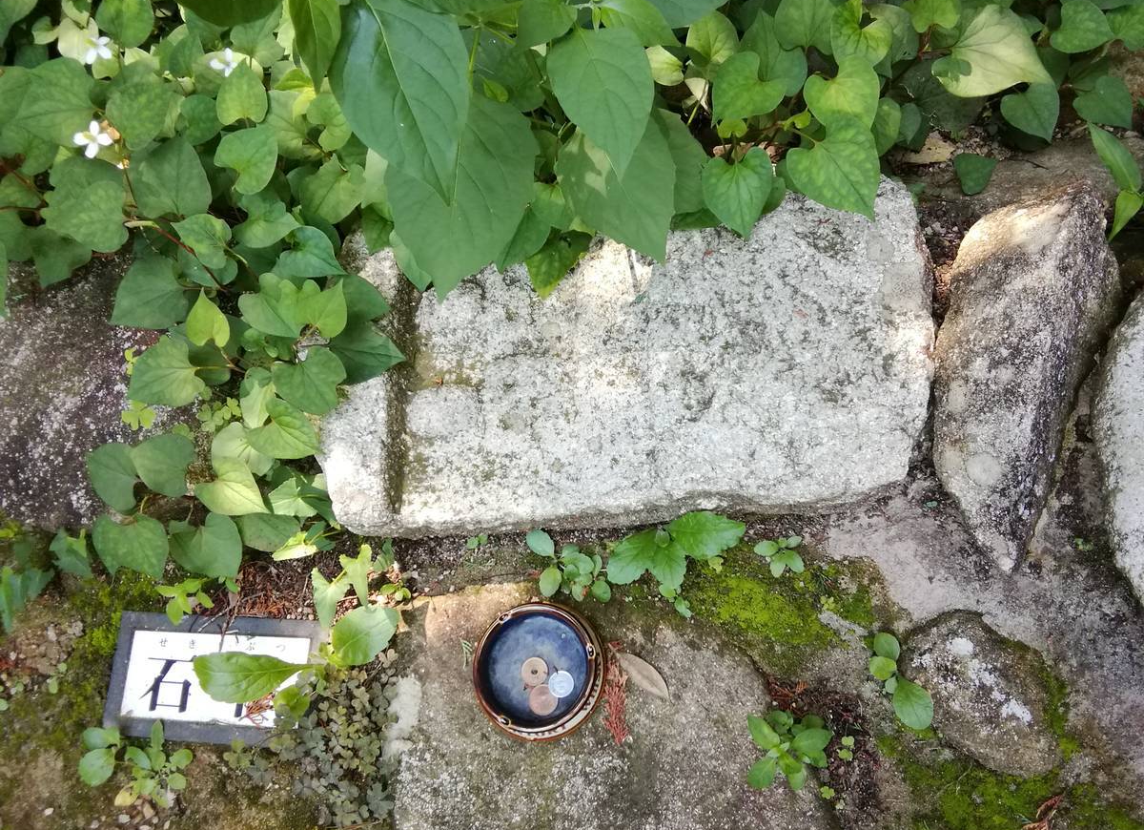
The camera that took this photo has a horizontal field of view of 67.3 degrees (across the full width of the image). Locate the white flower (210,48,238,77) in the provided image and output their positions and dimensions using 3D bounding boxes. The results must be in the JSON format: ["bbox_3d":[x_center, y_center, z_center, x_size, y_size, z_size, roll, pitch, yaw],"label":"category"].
[{"bbox_3d":[-0.311,-0.316,0.770,0.026,0.014,0.026,2,98,-12],"label":"white flower"}]

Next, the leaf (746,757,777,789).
[{"bbox_3d":[0.142,0.271,0.650,0.017,0.007,0.028,36,83,9],"label":"leaf"}]

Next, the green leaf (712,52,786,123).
[{"bbox_3d":[0.146,-0.271,0.710,0.066,0.015,0.062,-40,76,7],"label":"green leaf"}]

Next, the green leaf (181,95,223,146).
[{"bbox_3d":[-0.317,-0.253,0.740,0.043,0.012,0.051,11,79,3],"label":"green leaf"}]

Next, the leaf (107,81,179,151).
[{"bbox_3d":[-0.389,-0.271,0.780,0.060,0.015,0.069,-14,82,-5],"label":"leaf"}]

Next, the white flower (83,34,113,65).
[{"bbox_3d":[-0.411,-0.317,0.745,0.029,0.016,0.029,11,81,-1],"label":"white flower"}]

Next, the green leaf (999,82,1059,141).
[{"bbox_3d":[0.382,-0.253,0.715,0.048,0.012,0.057,-30,86,1],"label":"green leaf"}]

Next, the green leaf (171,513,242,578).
[{"bbox_3d":[-0.299,0.106,0.700,0.056,0.013,0.059,-28,79,-4],"label":"green leaf"}]

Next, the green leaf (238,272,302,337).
[{"bbox_3d":[-0.261,-0.095,0.745,0.064,0.013,0.048,42,82,4],"label":"green leaf"}]

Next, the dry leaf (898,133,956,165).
[{"bbox_3d":[0.317,-0.236,0.765,0.050,0.010,0.035,-13,72,8],"label":"dry leaf"}]

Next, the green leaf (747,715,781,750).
[{"bbox_3d":[0.144,0.238,0.645,0.016,0.007,0.031,-40,74,-7],"label":"green leaf"}]

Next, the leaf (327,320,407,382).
[{"bbox_3d":[-0.173,-0.052,0.715,0.072,0.014,0.053,12,79,5],"label":"leaf"}]

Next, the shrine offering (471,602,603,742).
[{"bbox_3d":[-0.027,0.204,0.682,0.103,0.034,0.103,0,69,10],"label":"shrine offering"}]

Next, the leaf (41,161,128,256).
[{"bbox_3d":[-0.431,-0.185,0.760,0.072,0.017,0.086,-7,82,-4],"label":"leaf"}]

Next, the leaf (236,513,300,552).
[{"bbox_3d":[-0.262,0.100,0.745,0.065,0.012,0.046,27,90,13],"label":"leaf"}]

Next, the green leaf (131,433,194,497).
[{"bbox_3d":[-0.346,0.040,0.725,0.051,0.014,0.051,19,75,-11],"label":"green leaf"}]

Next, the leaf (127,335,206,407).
[{"bbox_3d":[-0.351,-0.032,0.733,0.061,0.016,0.063,-28,90,-17],"label":"leaf"}]

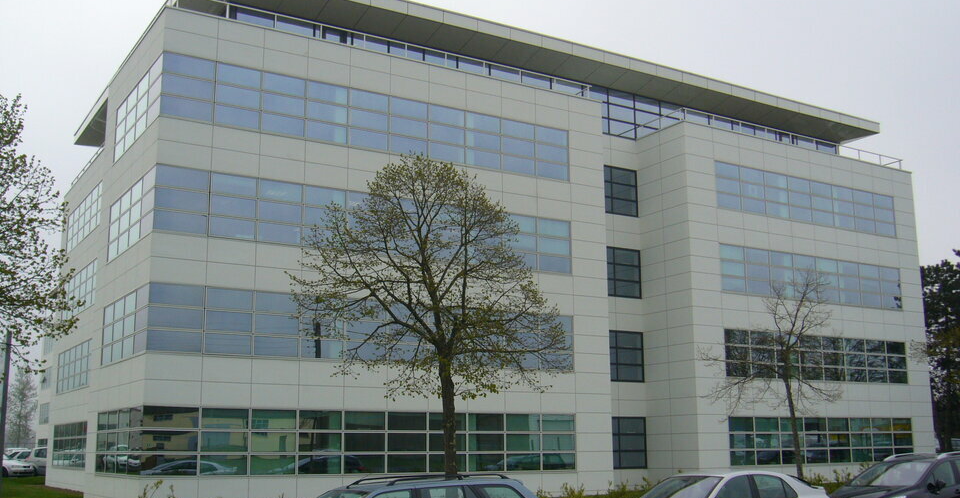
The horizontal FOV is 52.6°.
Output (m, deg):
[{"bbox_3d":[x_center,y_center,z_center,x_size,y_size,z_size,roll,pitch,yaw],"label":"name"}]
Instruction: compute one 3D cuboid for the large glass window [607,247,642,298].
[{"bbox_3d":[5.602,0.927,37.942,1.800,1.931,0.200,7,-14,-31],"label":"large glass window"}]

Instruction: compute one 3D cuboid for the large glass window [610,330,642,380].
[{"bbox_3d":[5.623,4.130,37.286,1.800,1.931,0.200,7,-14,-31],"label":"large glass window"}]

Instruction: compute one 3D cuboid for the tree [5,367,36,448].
[{"bbox_3d":[-38.141,13.886,79.922,3.000,8.425,3.000,0,-12,0],"label":"tree"}]

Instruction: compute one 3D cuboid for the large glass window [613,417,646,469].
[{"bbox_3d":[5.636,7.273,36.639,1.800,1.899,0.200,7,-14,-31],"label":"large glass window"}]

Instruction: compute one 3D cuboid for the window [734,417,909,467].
[{"bbox_3d":[14.192,7.812,39.434,11.190,1.919,0.150,7,-13,-31],"label":"window"}]

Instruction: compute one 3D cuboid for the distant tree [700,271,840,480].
[{"bbox_3d":[5.978,2.911,19.974,2.850,5.345,2.750,7,-13,-31],"label":"distant tree"}]

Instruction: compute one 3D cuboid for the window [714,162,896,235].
[{"bbox_3d":[14.145,-1.985,41.388,11.190,1.919,0.150,7,-13,-31],"label":"window"}]

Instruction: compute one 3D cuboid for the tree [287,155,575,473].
[{"bbox_3d":[-0.763,1.630,15.251,4.400,6.354,4.400,0,-12,0],"label":"tree"}]

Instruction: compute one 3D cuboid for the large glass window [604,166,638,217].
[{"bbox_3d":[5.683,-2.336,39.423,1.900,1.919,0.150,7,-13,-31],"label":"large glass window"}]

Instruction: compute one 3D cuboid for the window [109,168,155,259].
[{"bbox_3d":[-10.441,-0.933,29.040,0.150,1.919,5.908,7,-13,-31],"label":"window"}]

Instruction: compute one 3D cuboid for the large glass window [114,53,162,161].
[{"bbox_3d":[-10.456,-4.199,29.691,0.150,1.919,5.908,7,-13,-31],"label":"large glass window"}]

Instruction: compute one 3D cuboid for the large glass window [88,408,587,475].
[{"bbox_3d":[-4.293,6.148,30.697,14.034,1.798,5.801,7,-14,-31],"label":"large glass window"}]

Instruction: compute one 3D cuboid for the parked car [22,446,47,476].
[{"bbox_3d":[-23.373,11.353,51.854,4.300,1.650,1.780,-11,-16,43],"label":"parked car"}]

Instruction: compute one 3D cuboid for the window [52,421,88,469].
[{"bbox_3d":[-17.171,8.152,40.558,0.200,1.798,8.200,7,-14,-31],"label":"window"}]

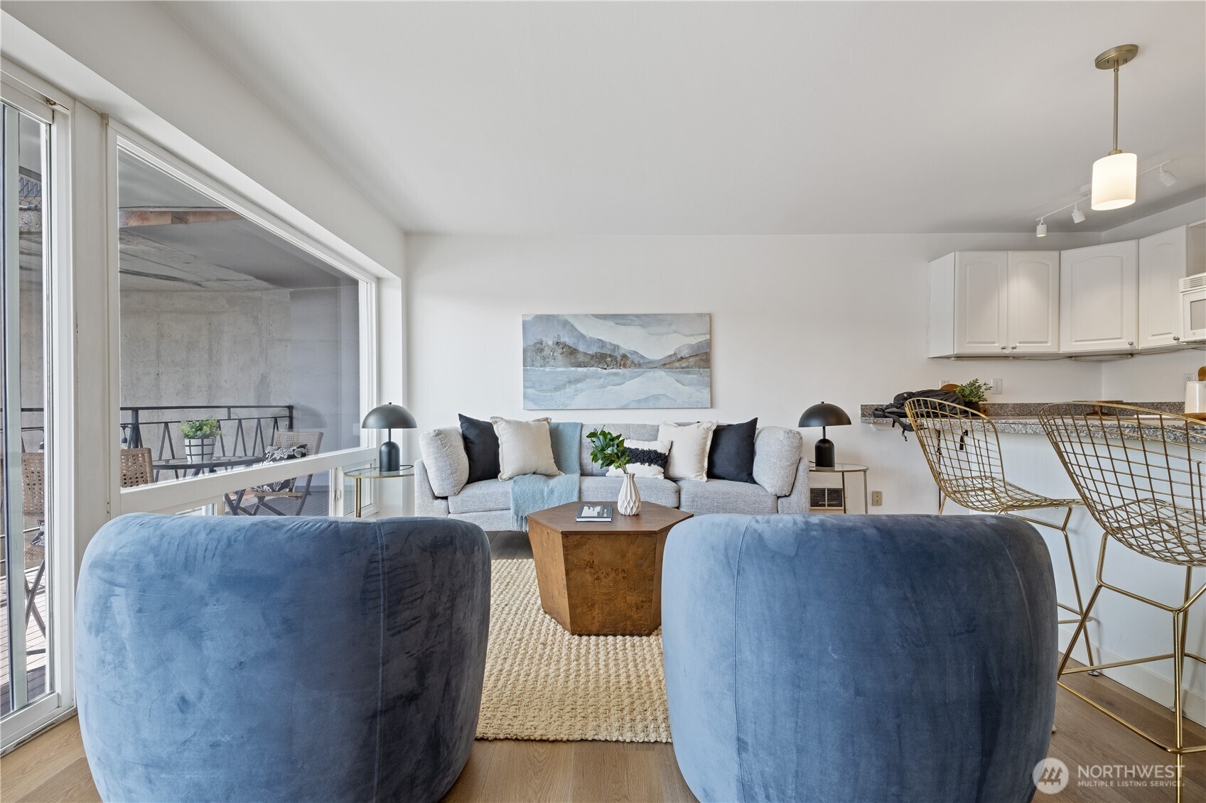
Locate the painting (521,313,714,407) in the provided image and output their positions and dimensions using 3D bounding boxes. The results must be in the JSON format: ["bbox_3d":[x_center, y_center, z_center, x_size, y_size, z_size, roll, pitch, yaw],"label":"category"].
[{"bbox_3d":[0.120,-0.319,4.009,1.505,0.752,0.036,-1,-1,-1],"label":"painting"}]

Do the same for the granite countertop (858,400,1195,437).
[{"bbox_3d":[2.496,0.094,3.012,0.800,0.160,2.150,-1,-1,-1],"label":"granite countertop"}]

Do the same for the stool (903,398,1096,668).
[{"bbox_3d":[1.675,0.505,2.140,0.510,1.030,0.530,0,0,-5],"label":"stool"}]

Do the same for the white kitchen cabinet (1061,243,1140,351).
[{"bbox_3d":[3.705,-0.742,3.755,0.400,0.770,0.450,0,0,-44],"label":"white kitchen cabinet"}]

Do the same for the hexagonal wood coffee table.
[{"bbox_3d":[0.038,0.800,2.510,0.830,0.455,0.720,0,0,-1],"label":"hexagonal wood coffee table"}]

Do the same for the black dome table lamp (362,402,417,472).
[{"bbox_3d":[-1.534,0.258,3.610,0.395,0.502,0.395,-1,-1,-1],"label":"black dome table lamp"}]

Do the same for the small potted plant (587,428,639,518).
[{"bbox_3d":[0.052,0.360,2.585,0.265,0.445,0.230,0,0,0],"label":"small potted plant"}]

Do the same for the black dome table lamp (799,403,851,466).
[{"bbox_3d":[1.610,0.243,3.640,0.380,0.485,0.380,0,0,0],"label":"black dome table lamp"}]

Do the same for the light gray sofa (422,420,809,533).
[{"bbox_3d":[0.055,0.609,3.550,2.450,0.897,0.860,-1,-1,-1],"label":"light gray sofa"}]

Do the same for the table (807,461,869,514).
[{"bbox_3d":[1.627,0.755,3.572,0.515,0.574,0.515,-1,-1,-1],"label":"table"}]

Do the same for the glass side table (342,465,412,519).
[{"bbox_3d":[-1.533,0.785,3.483,0.515,0.574,0.515,-1,-1,-1],"label":"glass side table"}]

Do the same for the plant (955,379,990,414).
[{"bbox_3d":[2.755,-0.030,3.750,0.250,0.285,0.240,0,0,0],"label":"plant"}]

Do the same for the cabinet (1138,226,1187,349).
[{"bbox_3d":[3.865,-0.742,3.330,0.335,0.770,0.290,0,0,-1],"label":"cabinet"}]

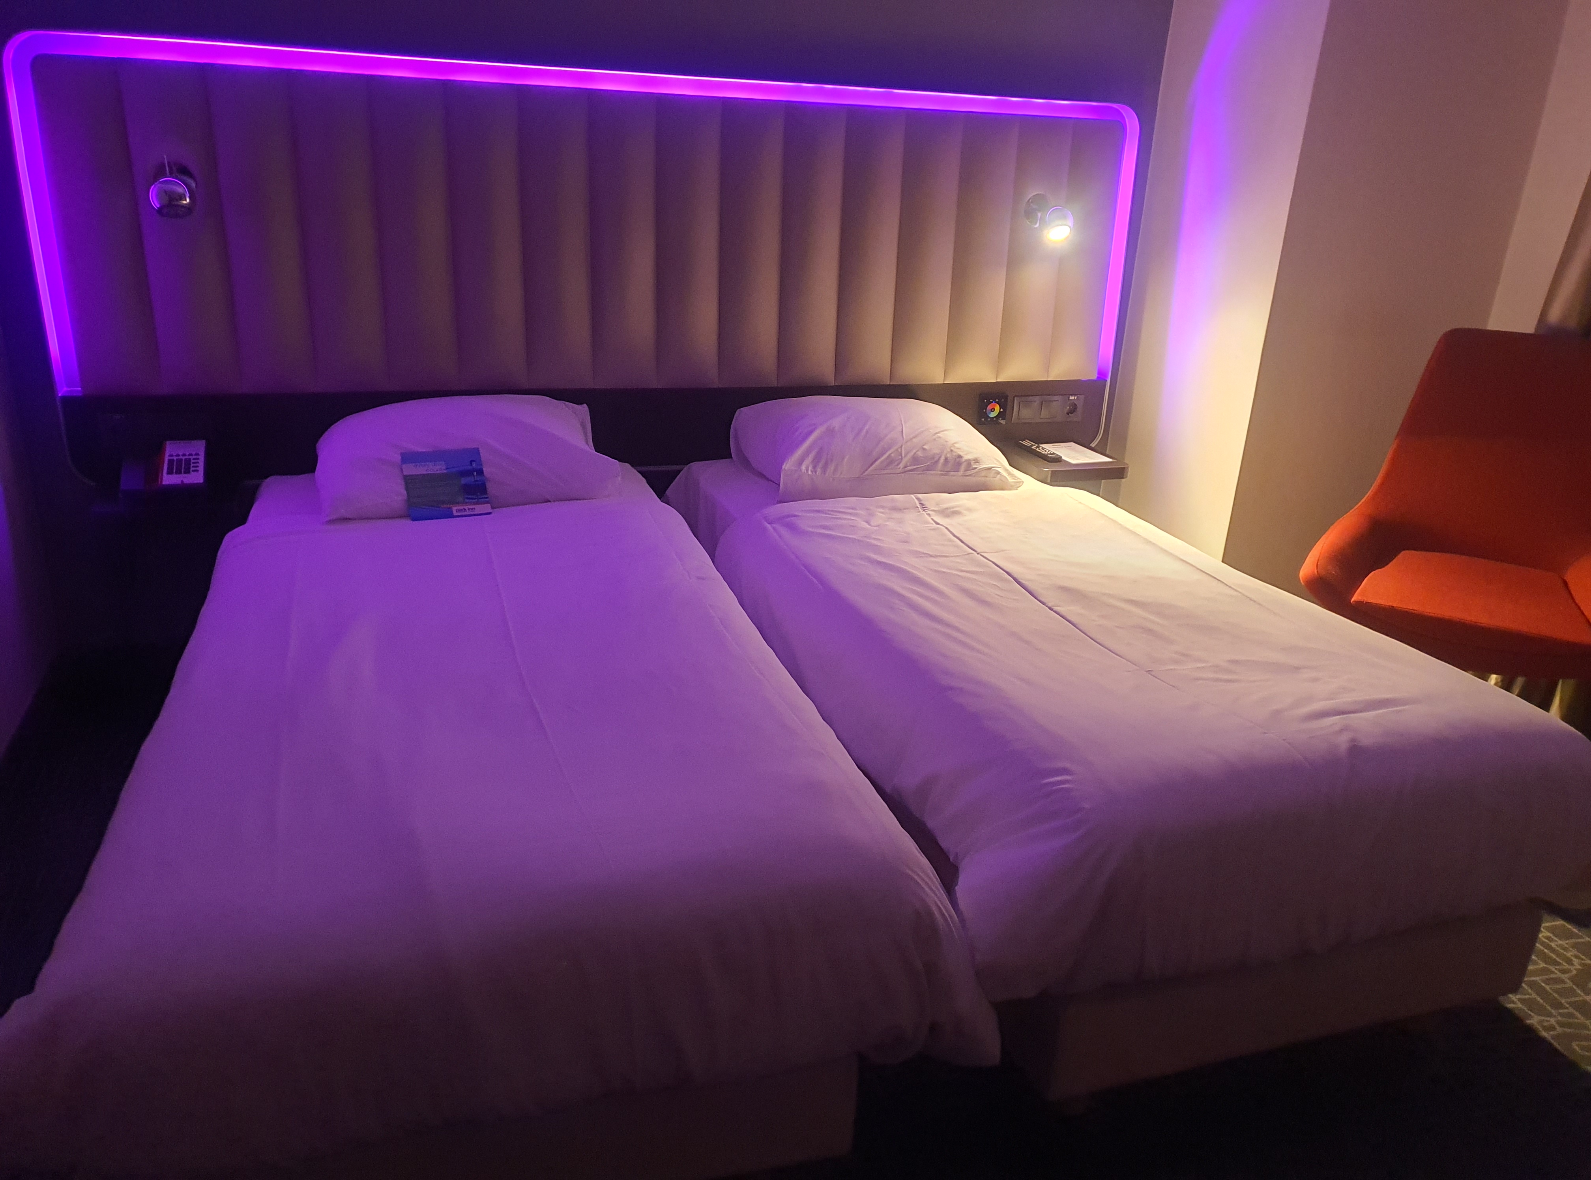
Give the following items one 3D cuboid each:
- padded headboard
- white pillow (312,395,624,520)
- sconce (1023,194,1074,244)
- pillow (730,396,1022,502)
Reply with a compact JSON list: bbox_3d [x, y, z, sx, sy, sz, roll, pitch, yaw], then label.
[{"bbox_3d":[-0.359,-0.883,3.050,2.669,0.713,0.070,-4,20,-18],"label":"padded headboard"},{"bbox_3d":[-0.761,-0.324,2.794,0.675,0.185,0.450,-6,21,-23],"label":"white pillow"},{"bbox_3d":[0.694,-1.021,3.283,0.090,0.120,0.120,-4,20,-18],"label":"sconce"},{"bbox_3d":[0.209,-0.388,3.103,0.675,0.185,0.450,-4,20,-18],"label":"pillow"}]

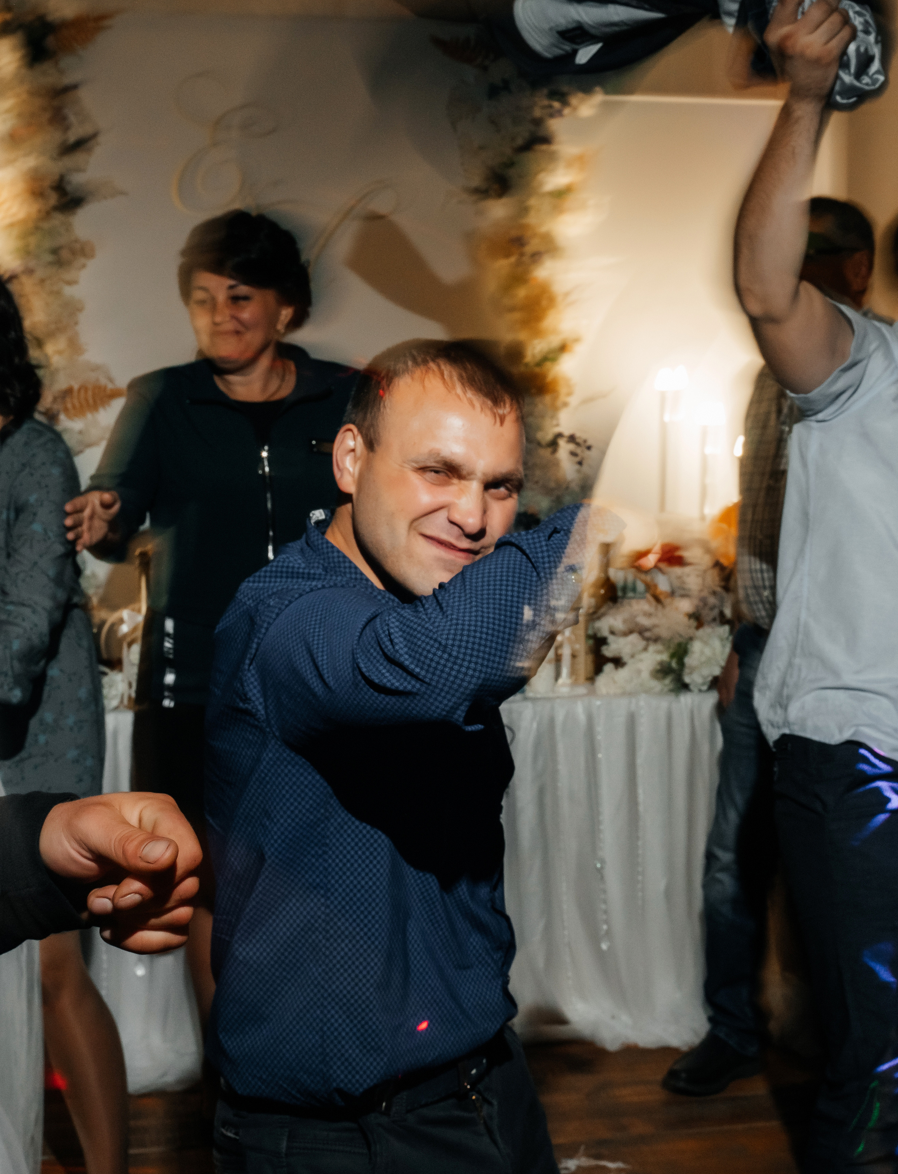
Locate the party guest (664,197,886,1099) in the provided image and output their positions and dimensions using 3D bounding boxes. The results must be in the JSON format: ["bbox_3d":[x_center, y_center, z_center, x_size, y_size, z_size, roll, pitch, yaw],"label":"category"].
[{"bbox_3d":[0.710,0.117,2.664,0.440,1.740,0.540,-5,7,-40],"label":"party guest"}]

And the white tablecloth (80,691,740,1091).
[{"bbox_3d":[-0.128,0.577,3.038,1.290,0.760,0.720,-1,6,-8],"label":"white tablecloth"}]

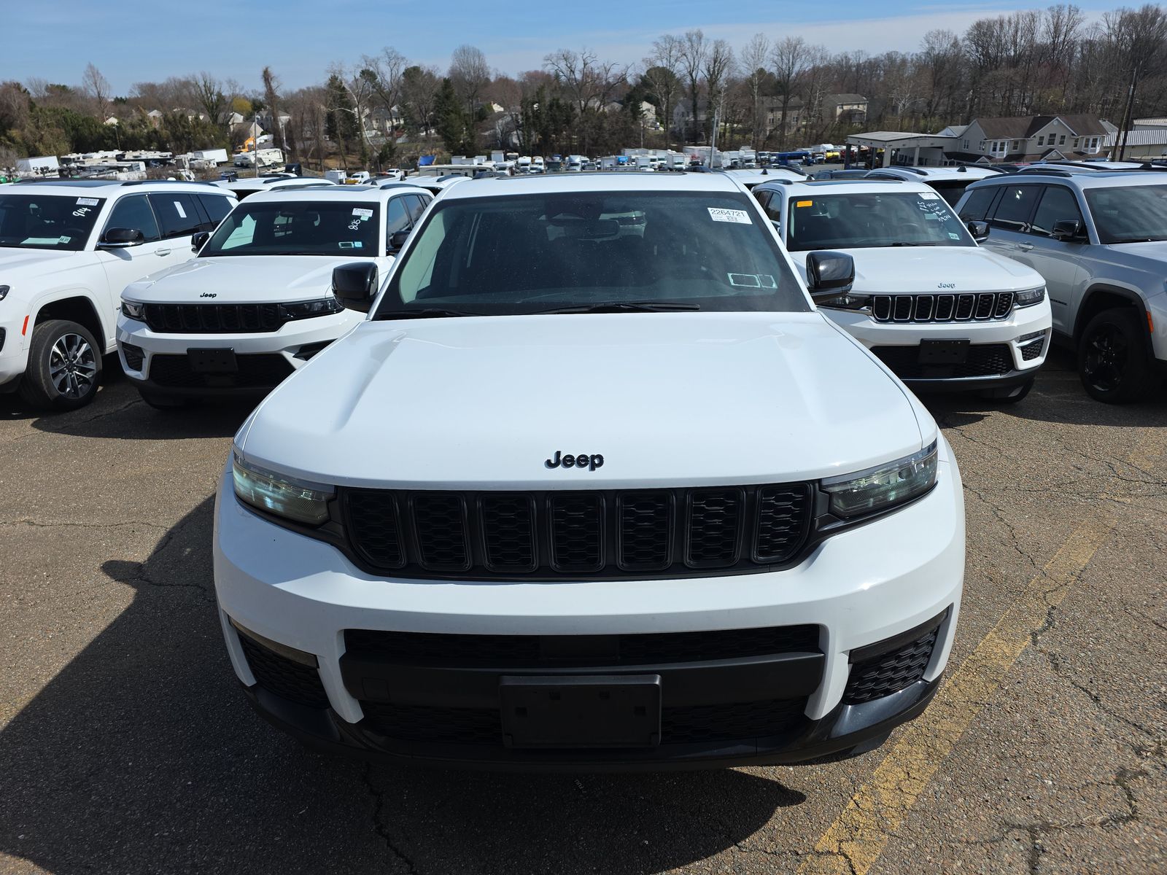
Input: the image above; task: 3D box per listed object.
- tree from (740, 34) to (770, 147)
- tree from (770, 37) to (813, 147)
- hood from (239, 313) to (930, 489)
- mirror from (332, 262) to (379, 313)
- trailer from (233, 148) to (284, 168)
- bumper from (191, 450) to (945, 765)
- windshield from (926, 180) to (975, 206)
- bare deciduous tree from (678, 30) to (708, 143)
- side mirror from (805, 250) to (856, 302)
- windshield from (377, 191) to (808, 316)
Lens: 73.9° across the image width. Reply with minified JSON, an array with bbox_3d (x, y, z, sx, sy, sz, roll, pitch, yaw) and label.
[{"bbox_3d":[34.742,-70.408,157.170,5.200,20.500,5.200,-1,19,0],"label":"tree"},{"bbox_3d":[41.787,-69.278,155.876,7.200,20.500,7.200,-1,19,0],"label":"tree"},{"bbox_3d":[0.004,-0.173,2.206,1.720,0.260,1.360,-1,16,2],"label":"hood"},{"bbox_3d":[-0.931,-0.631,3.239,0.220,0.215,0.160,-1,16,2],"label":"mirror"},{"bbox_3d":[-58.571,-50.498,140.126,9.000,3.200,2.500,-10,21,-24],"label":"trailer"},{"bbox_3d":[-0.002,0.431,1.866,1.980,0.650,0.560,-1,16,2],"label":"bumper"},{"bbox_3d":[5.300,-3.379,10.824,1.200,0.420,0.300,0,19,3],"label":"windshield"},{"bbox_3d":[22.499,-71.980,158.803,5.000,20.500,5.000,-1,19,0],"label":"bare deciduous tree"},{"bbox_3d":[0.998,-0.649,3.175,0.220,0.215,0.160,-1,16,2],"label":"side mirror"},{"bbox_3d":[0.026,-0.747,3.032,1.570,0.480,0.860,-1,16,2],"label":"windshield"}]

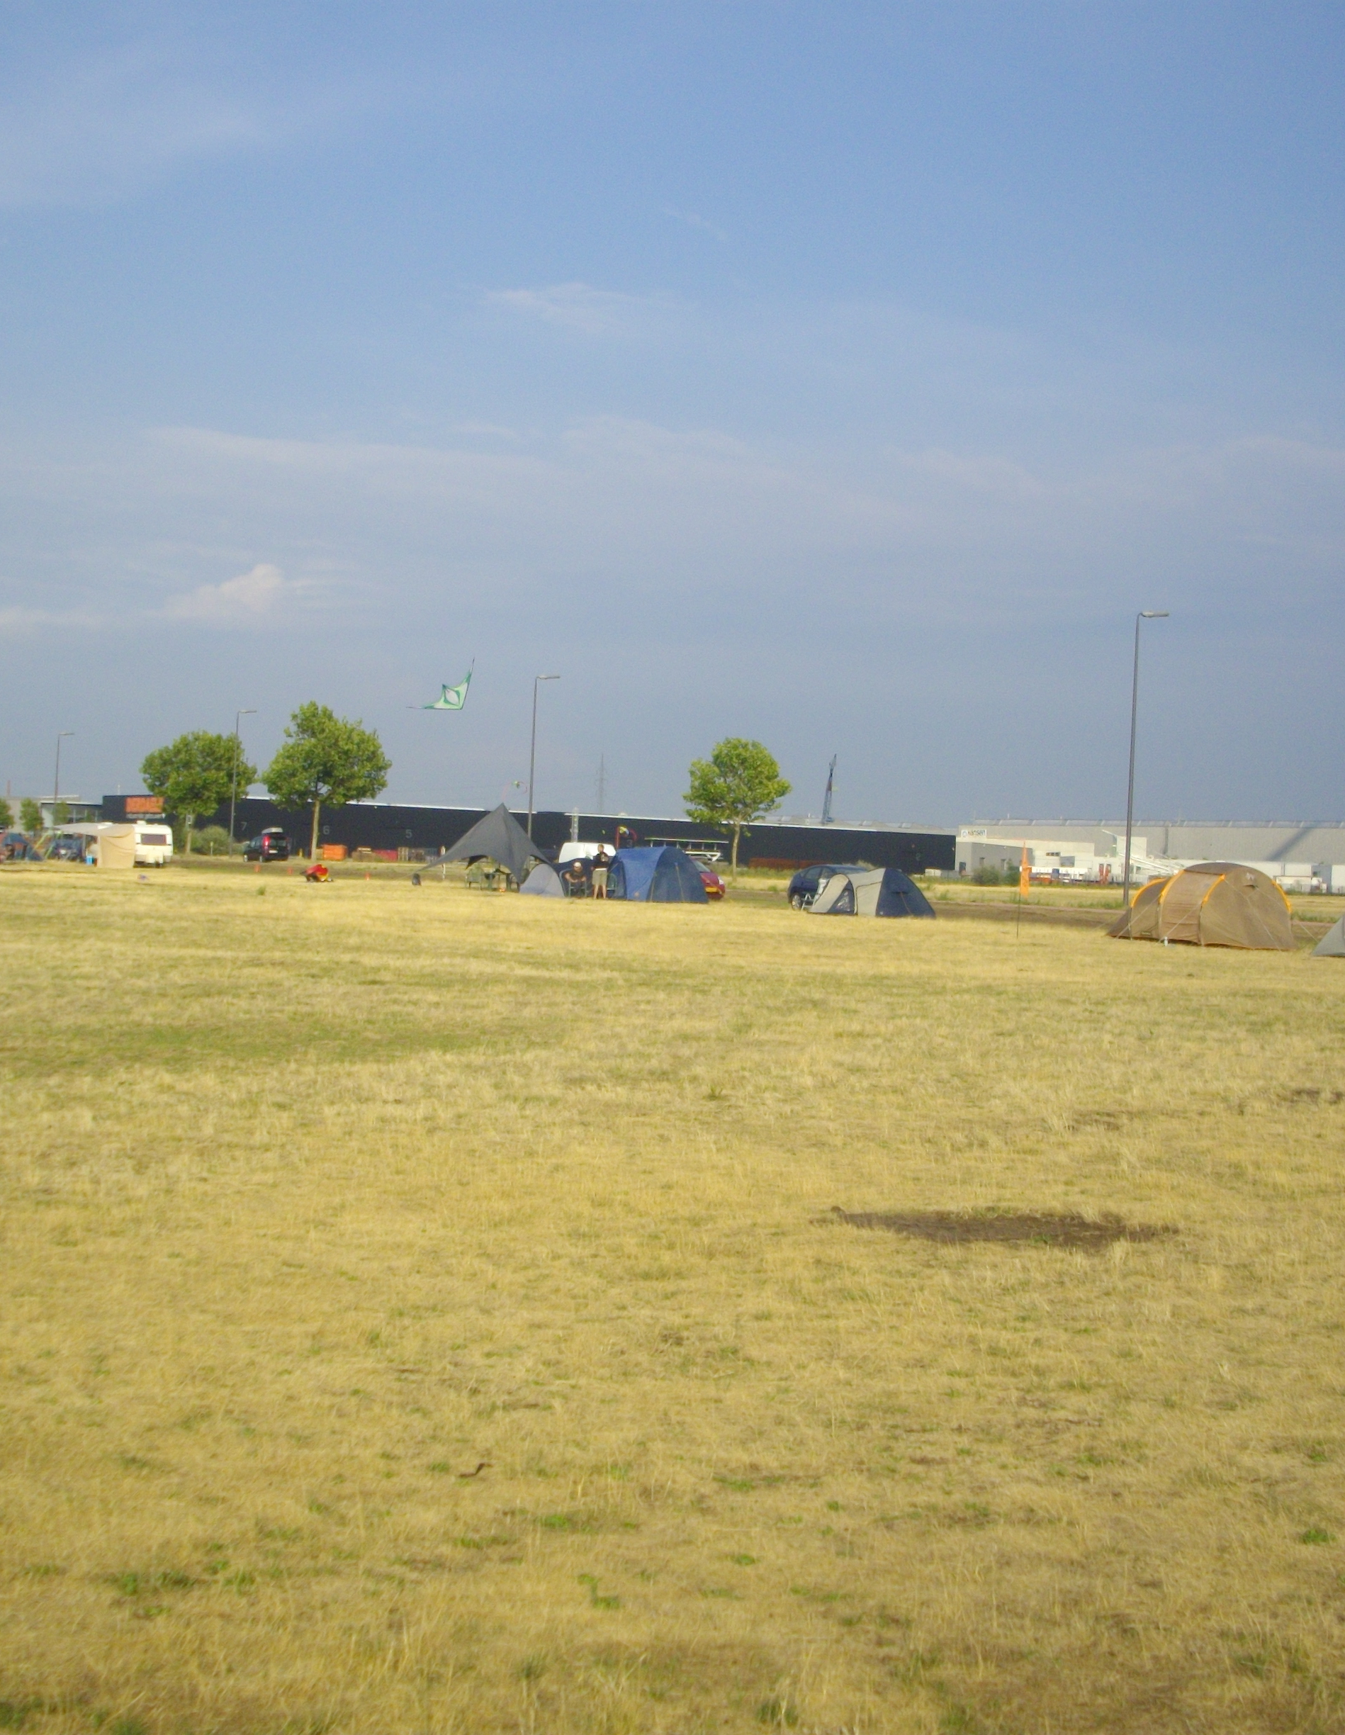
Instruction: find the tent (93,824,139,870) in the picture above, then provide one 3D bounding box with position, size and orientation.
[{"bbox_3d":[-31.015,-1.109,138.000,2.350,2.350,2.700,2,0,6],"label":"tent"}]

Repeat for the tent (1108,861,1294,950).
[{"bbox_3d":[11.929,0.820,55.800,2.500,1.884,4.700,2,0,-17],"label":"tent"}]

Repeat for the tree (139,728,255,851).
[{"bbox_3d":[-36.207,-5.702,188.000,8.600,9.344,8.600,2,0,0],"label":"tree"}]

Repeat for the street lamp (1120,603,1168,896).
[{"bbox_3d":[16.277,-3.743,85.000,1.400,10.033,0.300,2,0,-28],"label":"street lamp"}]

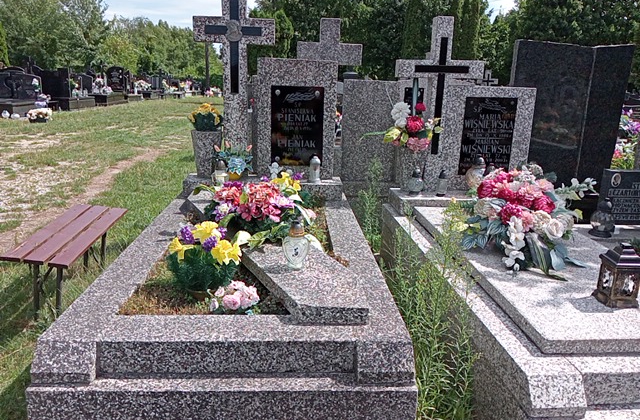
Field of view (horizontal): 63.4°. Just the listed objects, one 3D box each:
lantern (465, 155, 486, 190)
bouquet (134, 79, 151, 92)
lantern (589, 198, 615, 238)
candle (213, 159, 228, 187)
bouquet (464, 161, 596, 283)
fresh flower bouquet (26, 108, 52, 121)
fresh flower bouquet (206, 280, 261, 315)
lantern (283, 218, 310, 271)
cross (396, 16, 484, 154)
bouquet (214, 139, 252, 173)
[{"bbox_3d":[1.061,-0.245,3.515,0.135,0.265,0.135,1,14,-4],"label":"lantern"},{"bbox_3d":[-7.721,-5.393,22.521,0.650,0.520,0.420,1,14,-3],"label":"bouquet"},{"bbox_3d":[1.707,0.040,3.165,0.138,0.222,0.138,1,14,-4],"label":"lantern"},{"bbox_3d":[-0.649,-0.241,3.386,0.105,0.185,0.105,1,14,-3],"label":"candle"},{"bbox_3d":[1.022,0.023,2.524,0.630,0.390,0.540,1,14,-4],"label":"bouquet"},{"bbox_3d":[-6.511,-2.190,12.030,0.500,0.310,0.360,1,14,-3],"label":"fresh flower bouquet"},{"bbox_3d":[-0.309,0.307,1.883,0.184,0.103,0.150,1,14,-3],"label":"fresh flower bouquet"},{"bbox_3d":[-0.086,0.126,1.931,0.105,0.188,0.080,1,14,-3],"label":"lantern"},{"bbox_3d":[0.809,-0.722,3.604,0.585,1.150,0.110,1,14,-4],"label":"cross"},{"bbox_3d":[-0.584,-0.342,3.488,0.264,0.278,0.225,1,14,-3],"label":"bouquet"}]

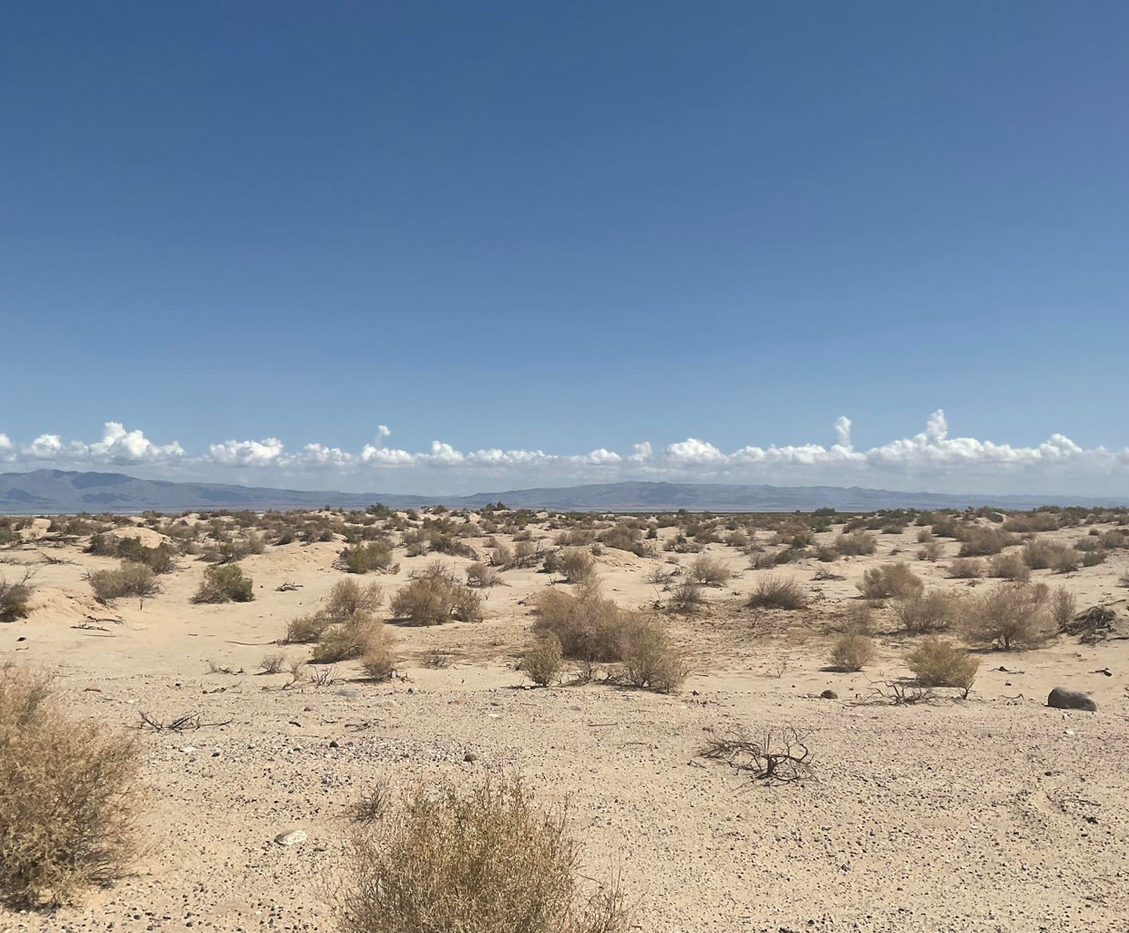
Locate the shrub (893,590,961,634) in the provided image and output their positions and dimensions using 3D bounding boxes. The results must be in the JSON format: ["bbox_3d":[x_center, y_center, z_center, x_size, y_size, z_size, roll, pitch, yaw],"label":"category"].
[{"bbox_3d":[4.839,1.944,13.894,0.907,0.566,0.771,-1,-3,19],"label":"shrub"}]

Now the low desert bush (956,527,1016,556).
[{"bbox_3d":[13.352,2.372,33.026,1.811,0.955,1.630,-1,-3,22],"label":"low desert bush"}]

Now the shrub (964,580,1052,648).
[{"bbox_3d":[5.239,1.766,12.294,1.022,0.791,0.920,-1,-3,23],"label":"shrub"}]

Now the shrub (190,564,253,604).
[{"bbox_3d":[-6.199,2.103,18.870,1.092,0.669,0.928,1,-3,-18],"label":"shrub"}]

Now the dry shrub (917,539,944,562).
[{"bbox_3d":[10.532,2.420,30.000,0.783,0.651,0.705,-1,-3,19],"label":"dry shrub"}]

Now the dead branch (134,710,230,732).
[{"bbox_3d":[-2.836,1.900,7.777,0.718,0.112,0.323,1,-3,-20],"label":"dead branch"}]

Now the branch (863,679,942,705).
[{"bbox_3d":[2.843,1.896,8.760,0.662,0.177,0.397,-1,-3,18],"label":"branch"}]

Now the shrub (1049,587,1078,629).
[{"bbox_3d":[6.760,1.911,14.132,0.382,0.575,0.382,-1,-3,25],"label":"shrub"}]

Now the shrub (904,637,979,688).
[{"bbox_3d":[3.519,1.823,9.701,0.665,0.470,0.598,-1,-3,20],"label":"shrub"}]

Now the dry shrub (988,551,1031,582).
[{"bbox_3d":[10.313,2.311,24.188,0.962,0.675,0.866,-1,-3,23],"label":"dry shrub"}]

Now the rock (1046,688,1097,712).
[{"bbox_3d":[4.135,1.898,8.478,0.419,0.184,0.260,-1,-3,12],"label":"rock"}]

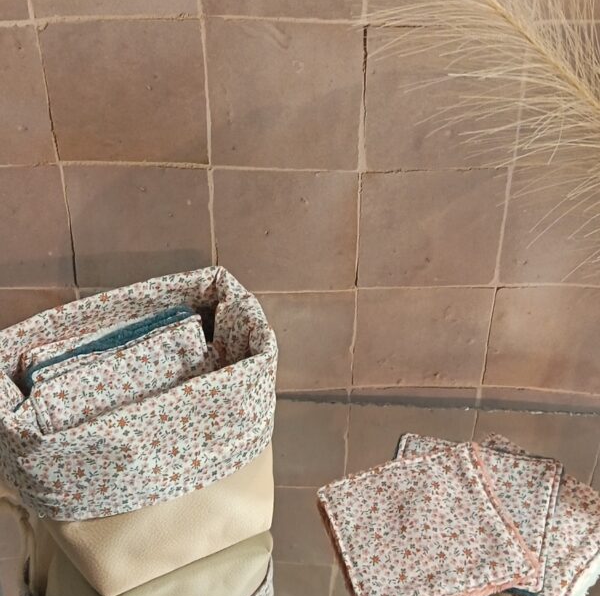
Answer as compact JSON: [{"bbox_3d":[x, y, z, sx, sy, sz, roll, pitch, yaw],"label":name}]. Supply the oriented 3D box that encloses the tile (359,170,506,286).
[{"bbox_3d":[0.091,-0.050,0.776,0.099,0.100,0.010,0,39,1],"label":"tile"}]

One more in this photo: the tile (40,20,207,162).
[{"bbox_3d":[-0.110,-0.133,0.712,0.100,0.100,0.010,0,39,1],"label":"tile"}]

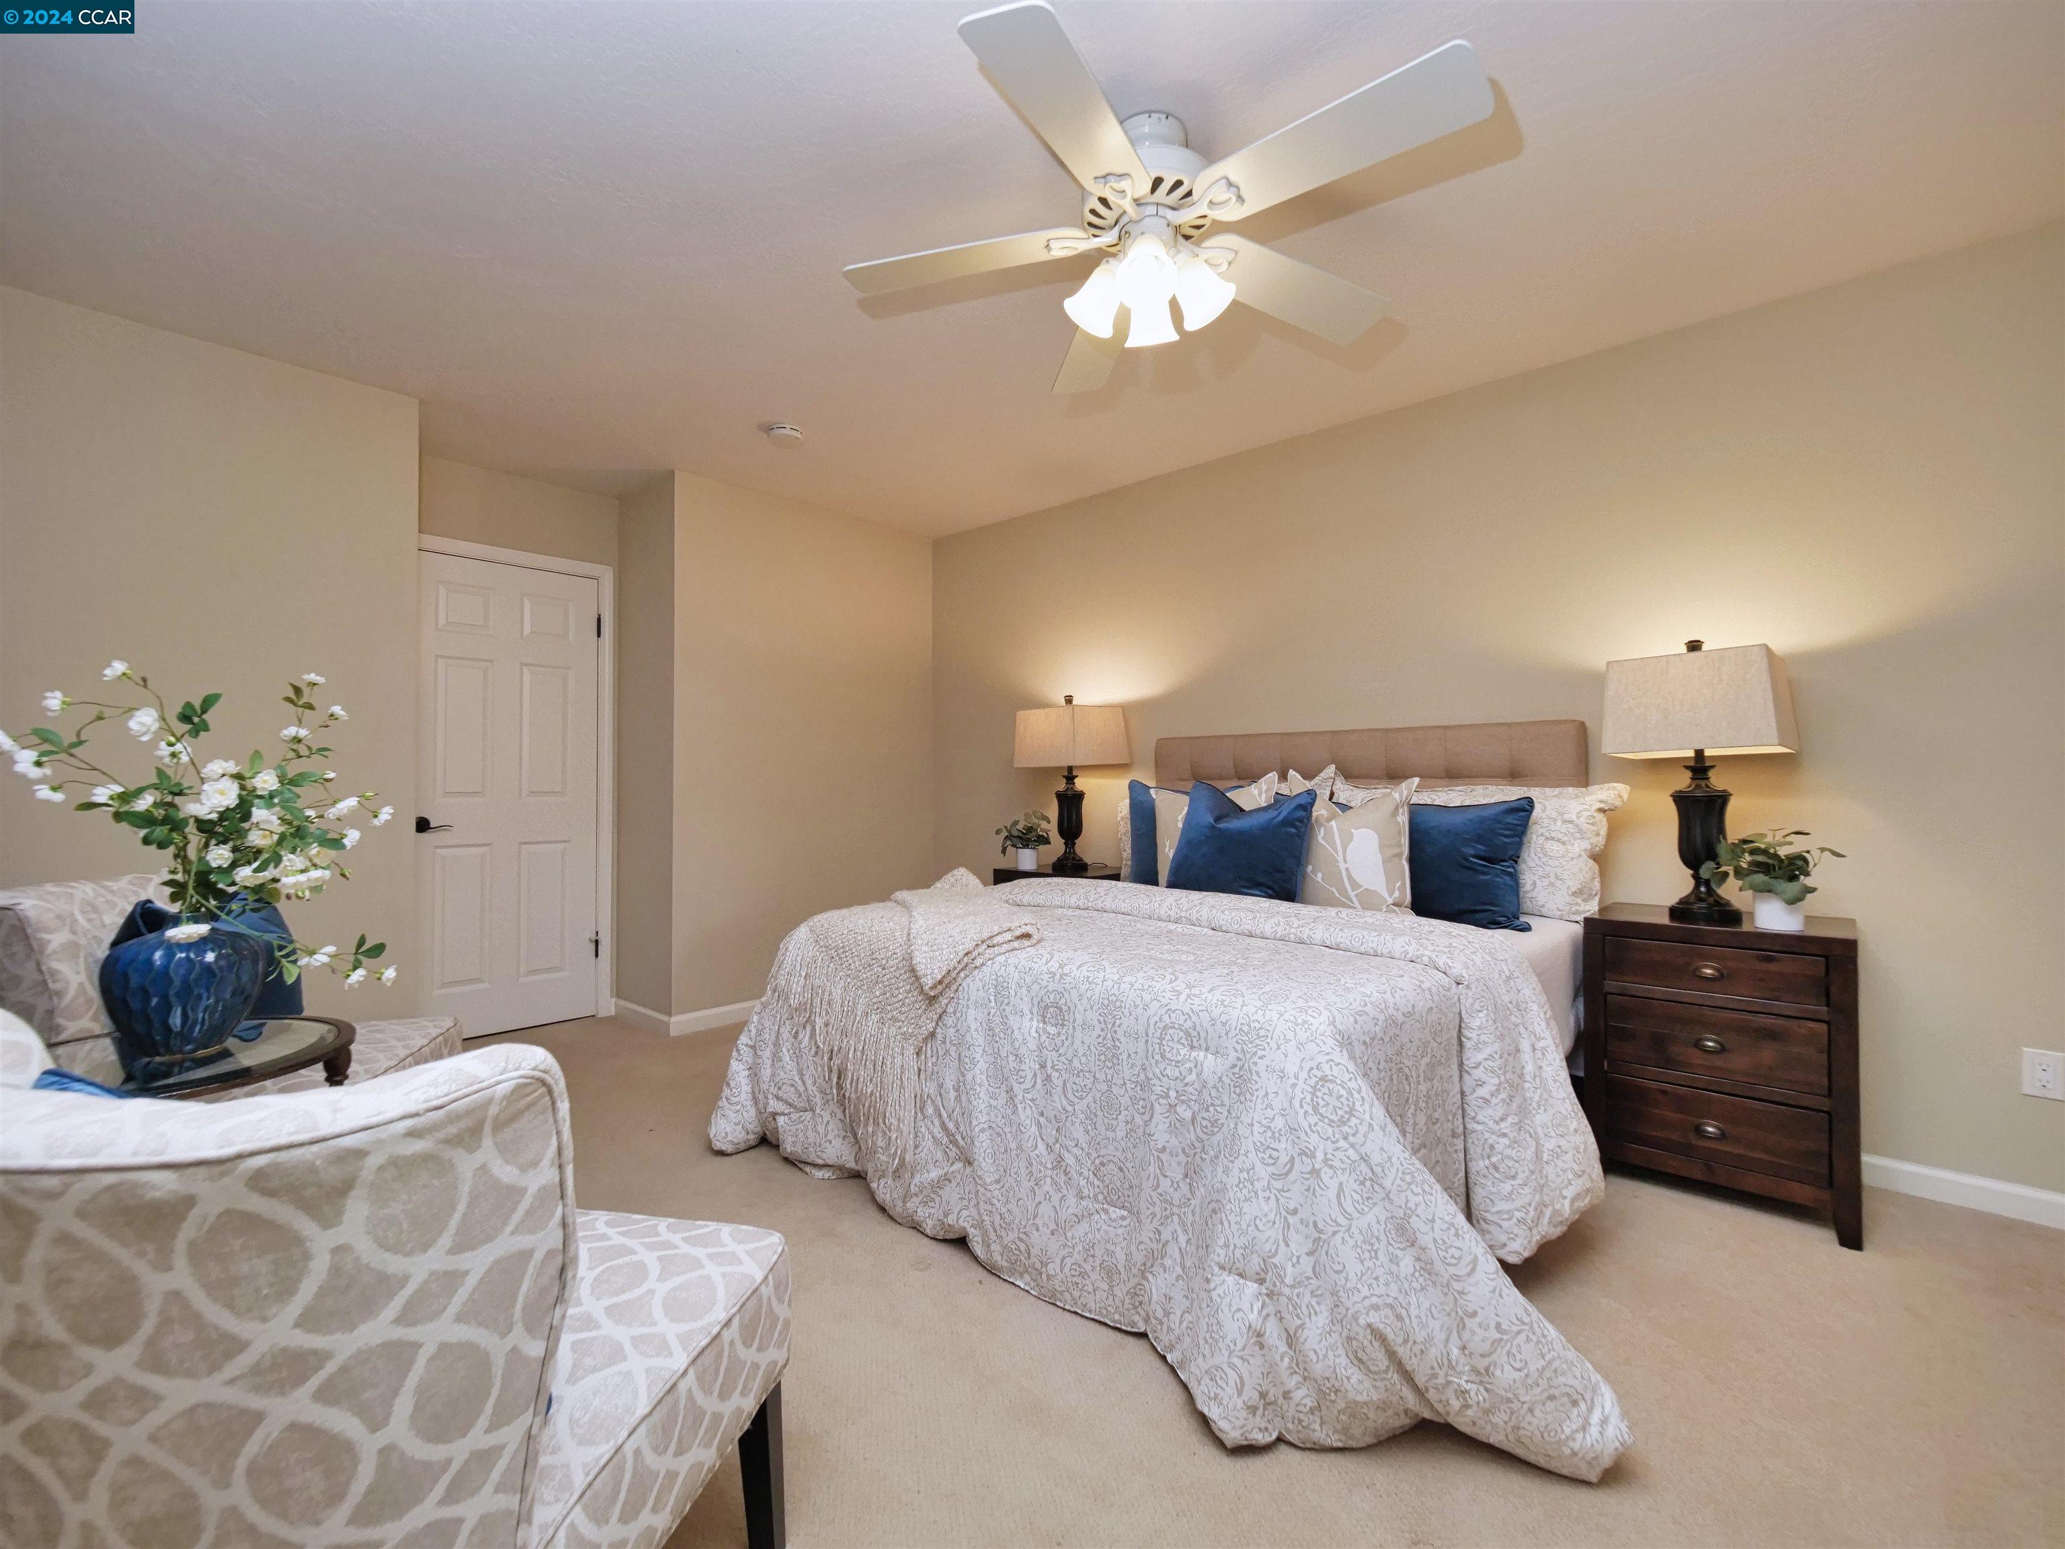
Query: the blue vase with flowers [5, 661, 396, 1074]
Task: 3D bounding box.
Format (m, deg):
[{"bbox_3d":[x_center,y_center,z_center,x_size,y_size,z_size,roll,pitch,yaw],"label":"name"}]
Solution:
[{"bbox_3d":[-1.429,0.143,1.472,0.400,0.673,0.470,0,-1,41],"label":"blue vase with flowers"}]

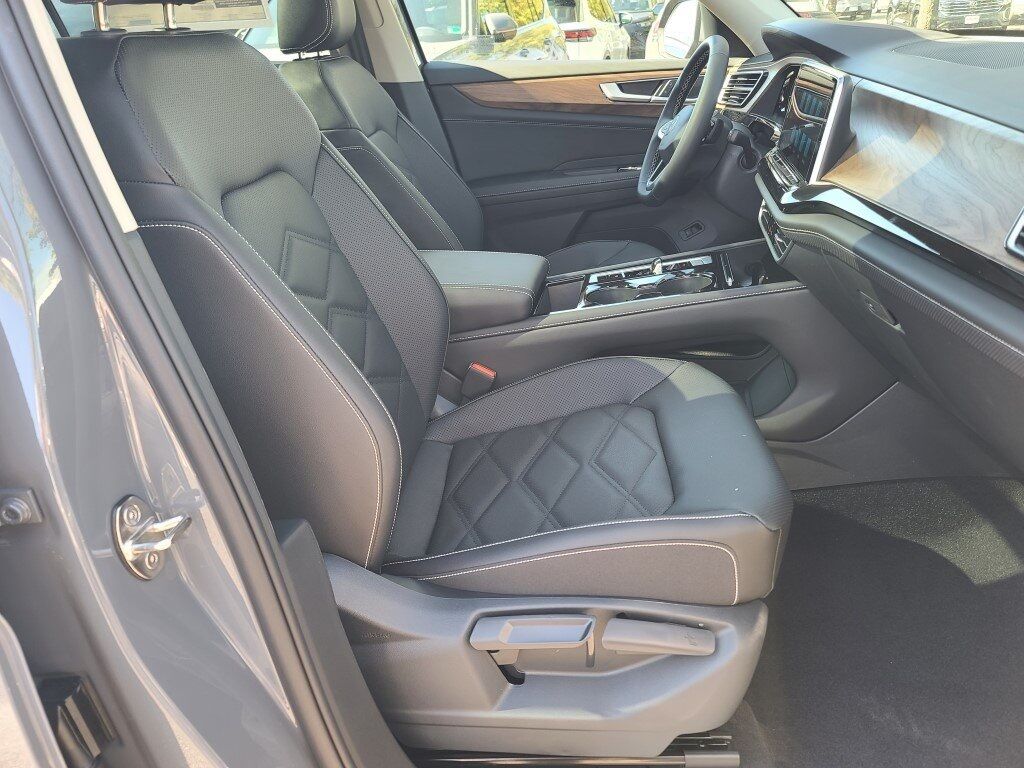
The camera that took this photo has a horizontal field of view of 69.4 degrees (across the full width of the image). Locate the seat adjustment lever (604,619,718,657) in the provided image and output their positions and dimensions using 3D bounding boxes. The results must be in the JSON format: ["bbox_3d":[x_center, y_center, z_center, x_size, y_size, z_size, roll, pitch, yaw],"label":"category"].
[{"bbox_3d":[0.188,0.330,0.961,0.143,0.029,0.032,5,29,1],"label":"seat adjustment lever"}]

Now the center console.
[{"bbox_3d":[0.283,-0.180,1.422,0.430,0.095,0.230,-7,28,7],"label":"center console"}]

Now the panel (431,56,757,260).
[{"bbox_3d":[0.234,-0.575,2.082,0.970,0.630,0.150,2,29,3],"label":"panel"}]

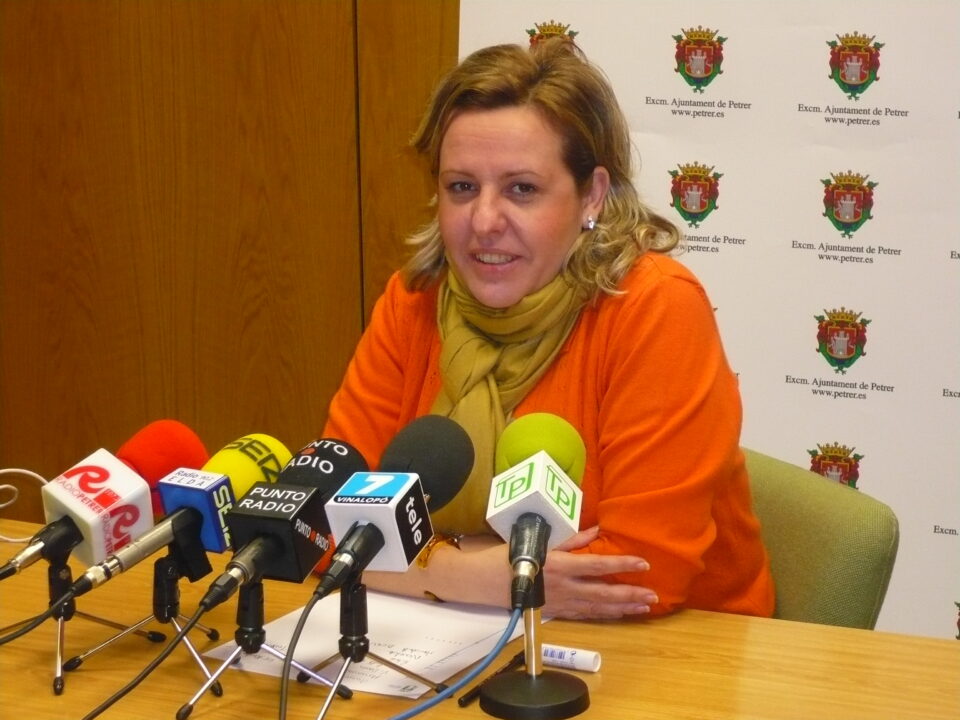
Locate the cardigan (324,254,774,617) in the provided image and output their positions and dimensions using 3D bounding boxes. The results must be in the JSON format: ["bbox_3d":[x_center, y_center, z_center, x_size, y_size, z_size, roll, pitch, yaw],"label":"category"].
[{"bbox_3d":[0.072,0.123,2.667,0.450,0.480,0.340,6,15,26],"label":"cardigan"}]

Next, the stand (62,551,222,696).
[{"bbox_3d":[-0.293,0.206,2.323,0.138,0.125,0.157,-2,13,-3],"label":"stand"}]

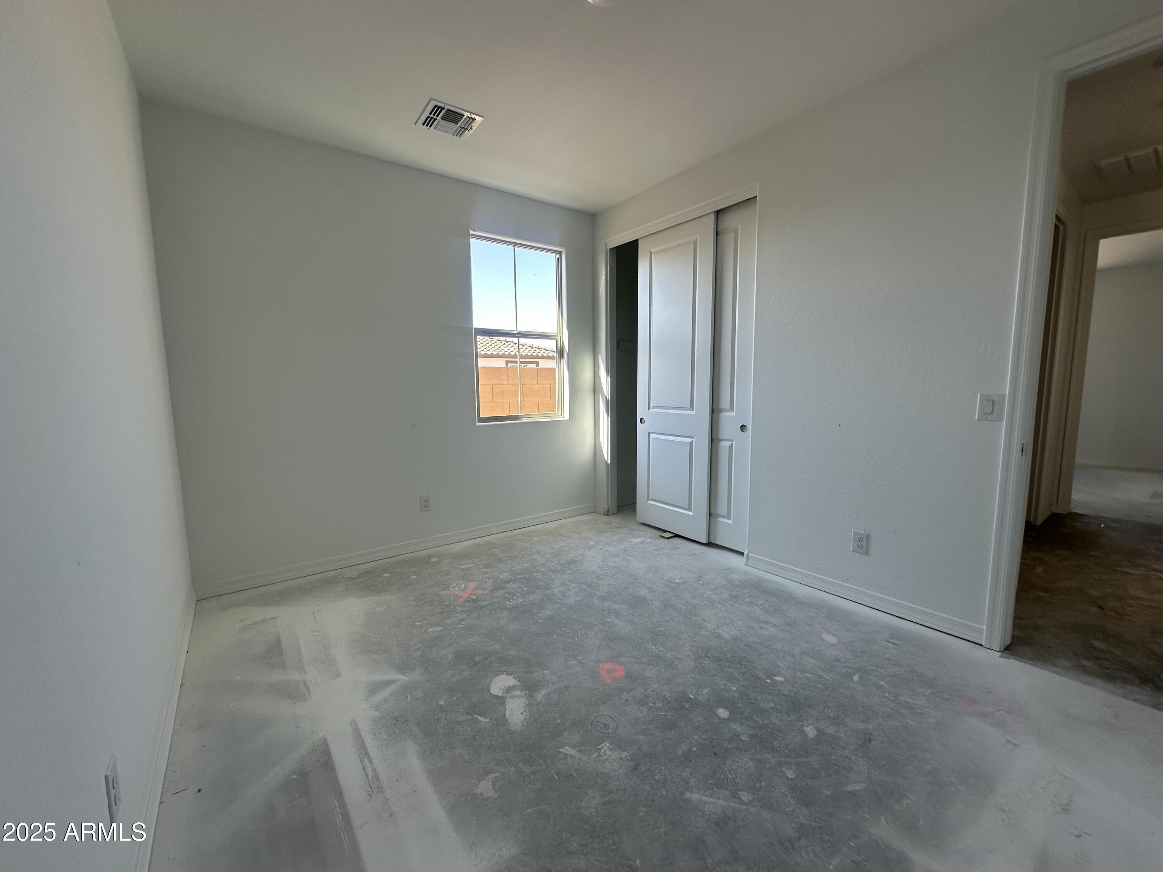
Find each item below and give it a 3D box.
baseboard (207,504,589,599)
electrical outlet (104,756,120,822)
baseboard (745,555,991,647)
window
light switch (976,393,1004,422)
[{"bbox_3d":[-1.079,0.813,3.687,3.024,0.086,0.016,-5,8,-36],"label":"baseboard"},{"bbox_3d":[-1.056,0.796,1.061,0.008,0.118,0.081,-5,8,-36],"label":"electrical outlet"},{"bbox_3d":[1.521,0.894,2.726,0.016,0.086,1.274,-5,8,-36],"label":"baseboard"},{"bbox_3d":[-0.523,-0.864,4.008,0.890,1.480,0.090,-5,8,-36],"label":"window"},{"bbox_3d":[1.857,-0.129,2.137,0.008,0.122,0.083,-5,8,-36],"label":"light switch"}]

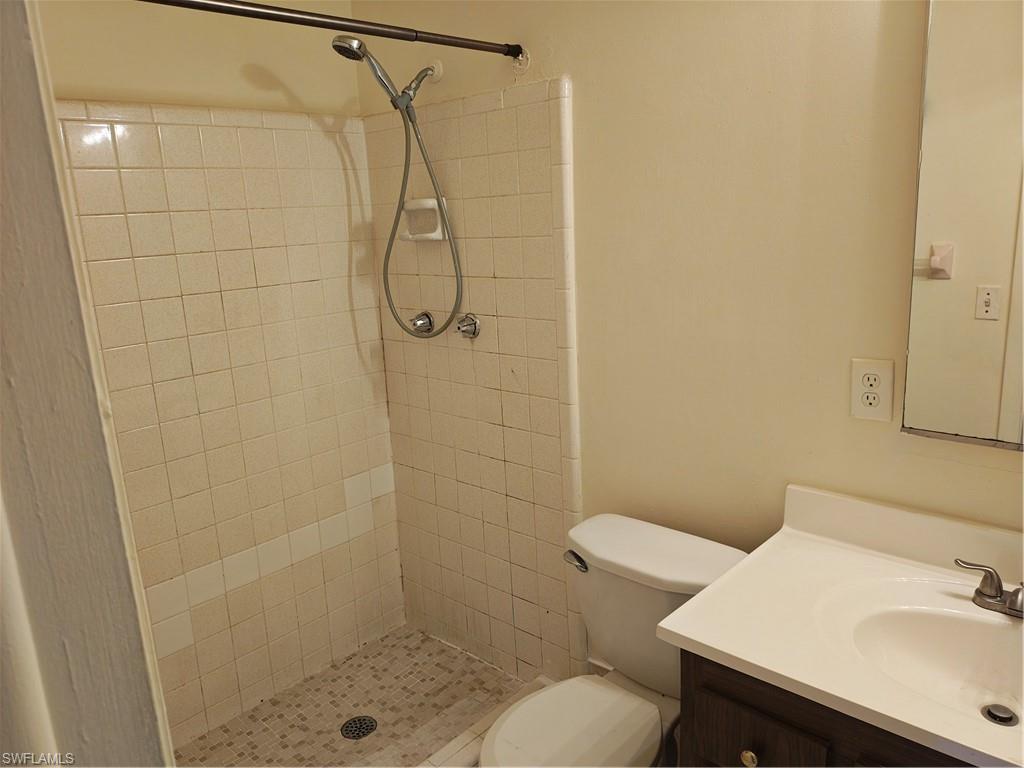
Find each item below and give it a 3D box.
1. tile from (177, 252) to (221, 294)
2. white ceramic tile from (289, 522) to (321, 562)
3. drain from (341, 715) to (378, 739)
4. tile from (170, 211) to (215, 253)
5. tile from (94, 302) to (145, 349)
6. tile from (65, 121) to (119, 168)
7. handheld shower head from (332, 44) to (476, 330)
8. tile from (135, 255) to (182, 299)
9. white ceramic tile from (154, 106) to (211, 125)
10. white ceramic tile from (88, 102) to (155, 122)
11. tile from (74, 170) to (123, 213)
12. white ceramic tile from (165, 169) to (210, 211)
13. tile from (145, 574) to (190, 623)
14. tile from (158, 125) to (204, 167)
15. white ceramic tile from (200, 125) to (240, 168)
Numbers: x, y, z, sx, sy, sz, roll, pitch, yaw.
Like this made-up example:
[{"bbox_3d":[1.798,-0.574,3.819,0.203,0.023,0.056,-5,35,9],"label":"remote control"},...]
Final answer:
[{"bbox_3d":[-0.852,-0.300,2.012,0.008,0.108,0.108,9,17,42],"label":"tile"},{"bbox_3d":[-0.663,0.510,2.369,0.009,0.108,0.108,9,17,42],"label":"white ceramic tile"},{"bbox_3d":[-0.455,1.026,2.204,0.107,0.008,0.107,-3,13,1],"label":"drain"},{"bbox_3d":[-0.857,-0.407,1.987,0.008,0.108,0.108,9,17,42],"label":"tile"},{"bbox_3d":[-0.997,-0.150,1.884,0.009,0.108,0.108,9,17,42],"label":"tile"},{"bbox_3d":[-1.016,-0.577,1.785,0.009,0.108,0.108,9,17,41],"label":"tile"},{"bbox_3d":[-0.310,-0.508,2.039,0.170,0.820,0.335,9,17,42],"label":"handheld shower head"},{"bbox_3d":[-0.926,-0.279,1.936,0.009,0.108,0.108,9,17,41],"label":"tile"},{"bbox_3d":[-0.860,-0.700,1.934,0.009,0.049,0.152,9,17,42],"label":"white ceramic tile"},{"bbox_3d":[-0.966,-0.672,1.825,0.009,0.050,0.152,9,17,41],"label":"white ceramic tile"},{"bbox_3d":[-1.011,-0.470,1.809,0.009,0.108,0.108,9,17,41],"label":"tile"},{"bbox_3d":[-0.865,-0.514,1.967,0.009,0.108,0.108,9,17,42],"label":"white ceramic tile"},{"bbox_3d":[-0.956,0.596,2.052,0.009,0.108,0.108,9,17,41],"label":"tile"},{"bbox_3d":[-0.868,-0.620,1.938,0.008,0.108,0.108,9,17,42],"label":"tile"},{"bbox_3d":[-0.795,-0.642,2.017,0.008,0.108,0.108,9,17,42],"label":"white ceramic tile"}]

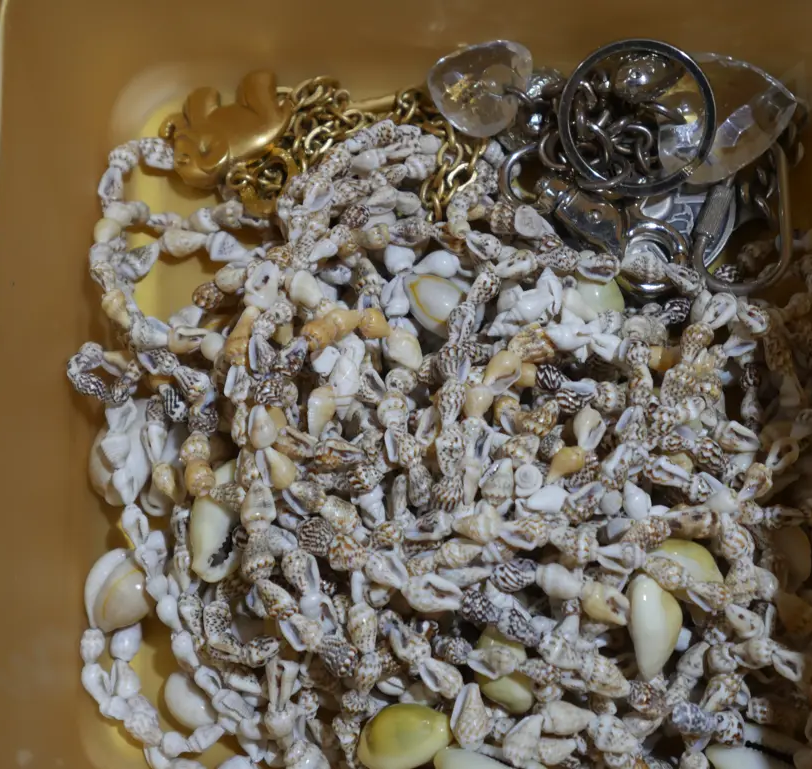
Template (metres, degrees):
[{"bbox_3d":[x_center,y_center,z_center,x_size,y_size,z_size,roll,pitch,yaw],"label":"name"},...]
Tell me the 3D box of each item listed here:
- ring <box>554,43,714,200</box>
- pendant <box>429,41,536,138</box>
[{"bbox_3d":[0.045,-0.051,0.458,0.030,0.003,0.030,0,93,5],"label":"ring"},{"bbox_3d":[0.014,-0.057,0.458,0.020,0.009,0.018,6,87,3],"label":"pendant"}]

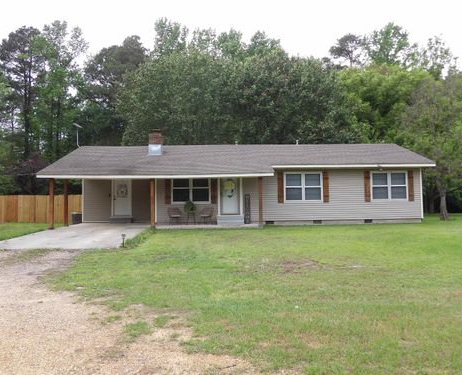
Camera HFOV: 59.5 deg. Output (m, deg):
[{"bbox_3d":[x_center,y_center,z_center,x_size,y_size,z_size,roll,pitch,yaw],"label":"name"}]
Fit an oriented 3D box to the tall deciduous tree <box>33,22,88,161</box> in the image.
[{"bbox_3d":[-15.476,-6.283,36.703,4.941,18.004,4.941,-1,-2,-4],"label":"tall deciduous tree"}]

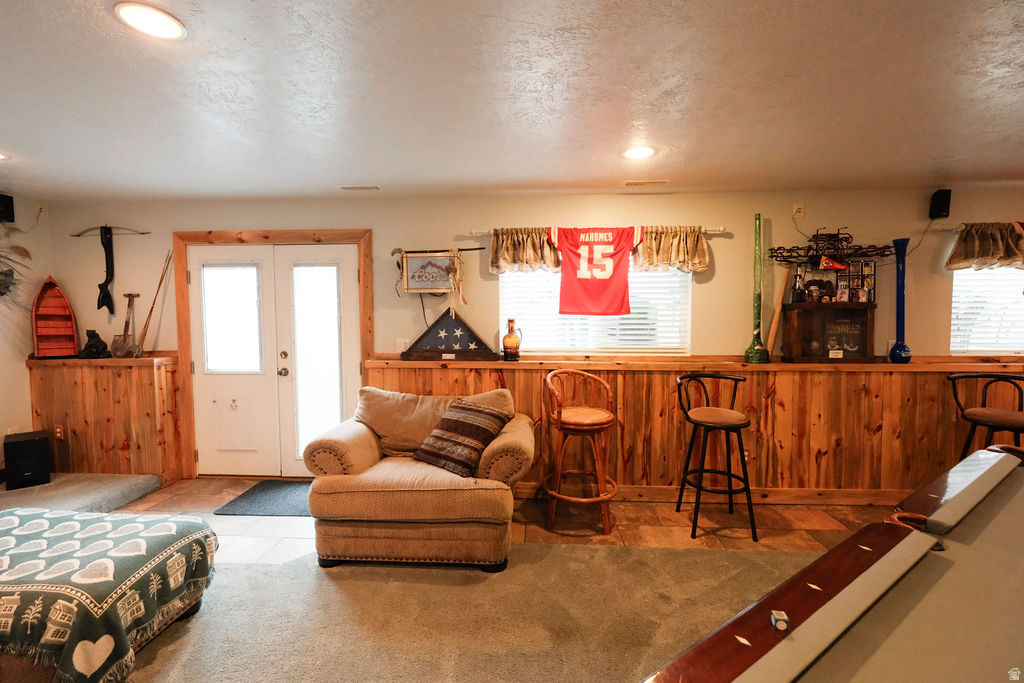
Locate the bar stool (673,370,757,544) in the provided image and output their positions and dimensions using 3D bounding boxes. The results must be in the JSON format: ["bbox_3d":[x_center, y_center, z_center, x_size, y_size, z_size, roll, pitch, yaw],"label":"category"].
[{"bbox_3d":[1.379,0.757,2.925,0.515,1.020,0.510,-1,3,-20],"label":"bar stool"}]

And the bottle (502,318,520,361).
[{"bbox_3d":[0.004,-0.016,3.429,0.145,0.335,0.130,0,3,3],"label":"bottle"}]

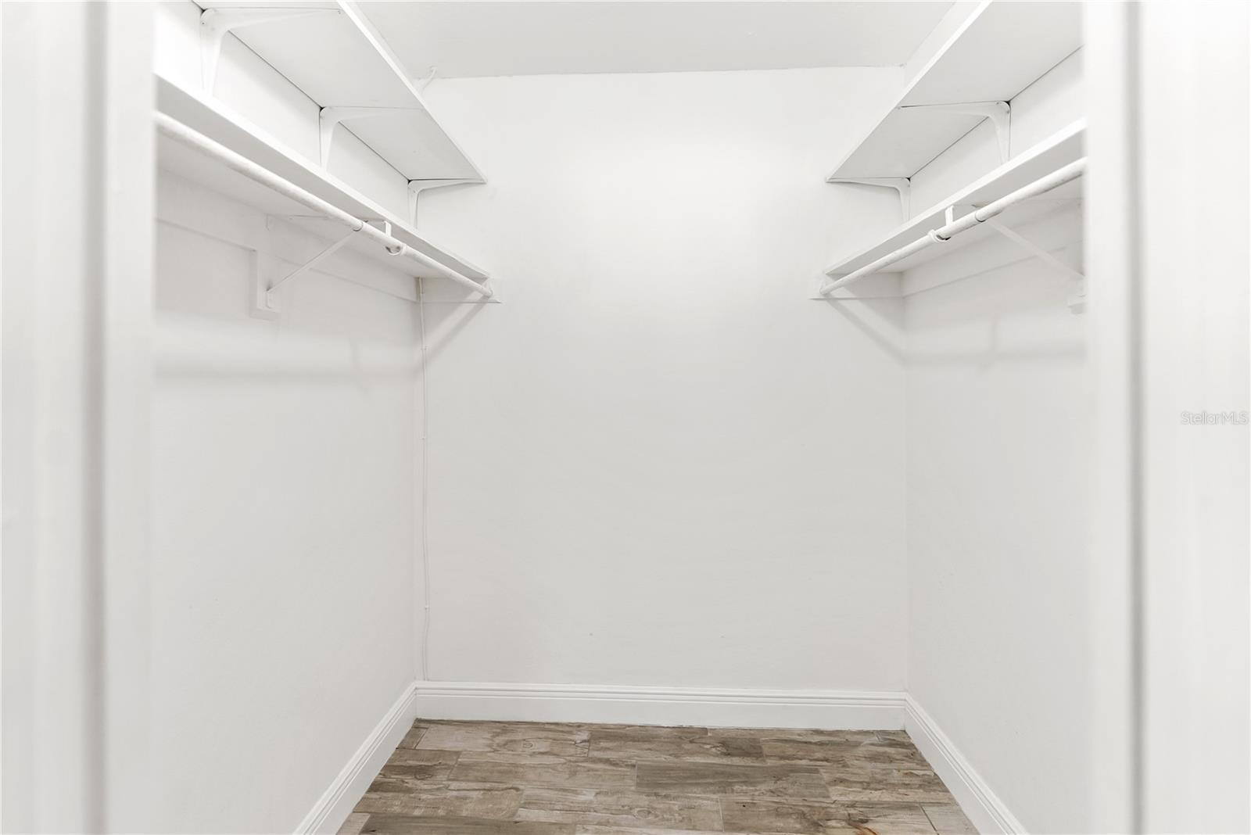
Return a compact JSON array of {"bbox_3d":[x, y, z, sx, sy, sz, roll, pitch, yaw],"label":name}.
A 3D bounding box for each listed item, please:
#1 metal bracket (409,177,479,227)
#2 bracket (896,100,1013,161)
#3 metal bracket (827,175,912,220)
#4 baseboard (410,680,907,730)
[{"bbox_3d":[-0.669,-0.777,2.089,0.285,0.224,0.030,0,2,2],"label":"metal bracket"},{"bbox_3d":[0.874,-0.723,1.491,0.285,0.224,0.030,0,2,2],"label":"bracket"},{"bbox_3d":[0.897,-0.765,2.054,0.290,0.224,0.030,0,2,2],"label":"metal bracket"},{"bbox_3d":[0.117,1.085,2.100,1.843,0.140,0.018,0,2,2],"label":"baseboard"}]

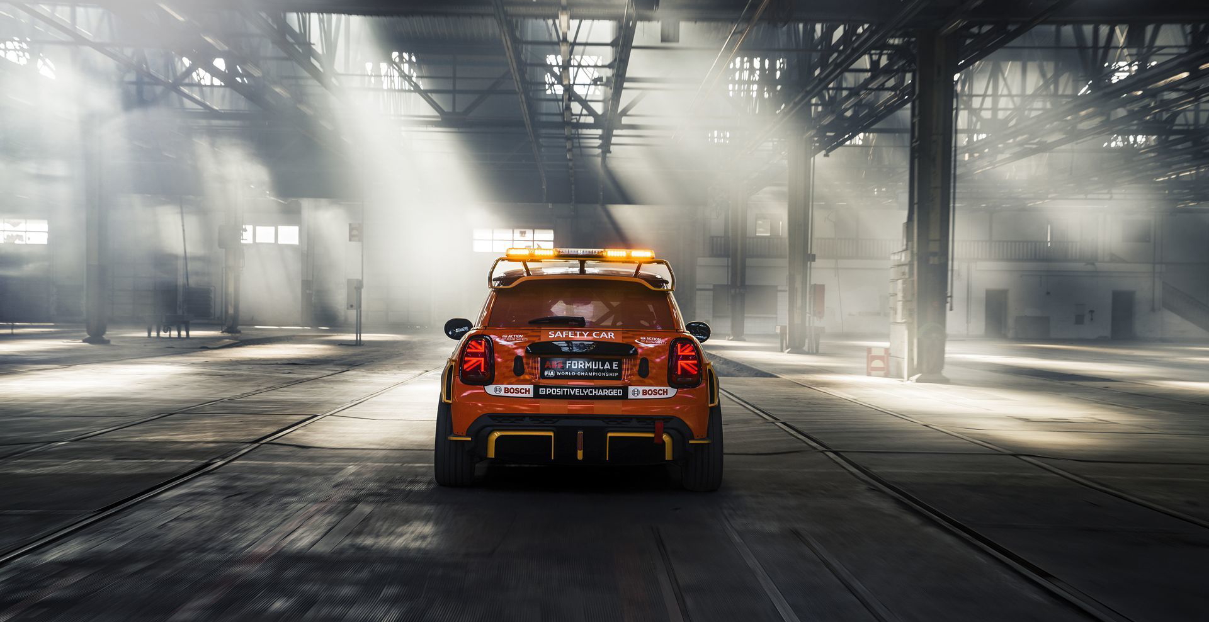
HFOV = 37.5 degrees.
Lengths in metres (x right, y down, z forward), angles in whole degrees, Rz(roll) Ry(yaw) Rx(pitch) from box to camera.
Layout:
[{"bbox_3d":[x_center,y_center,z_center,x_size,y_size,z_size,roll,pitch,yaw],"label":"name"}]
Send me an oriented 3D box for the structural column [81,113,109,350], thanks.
[{"bbox_3d":[-13.390,-2.120,46.800,0.660,5.950,0.640,1,0,-1],"label":"structural column"}]

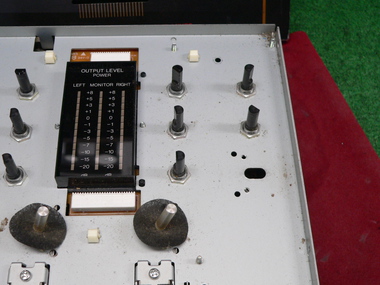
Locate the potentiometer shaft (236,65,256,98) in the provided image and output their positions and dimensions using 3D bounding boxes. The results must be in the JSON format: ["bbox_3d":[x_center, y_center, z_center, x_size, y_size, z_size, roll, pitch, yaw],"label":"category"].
[{"bbox_3d":[0.035,-0.037,0.318,0.012,0.021,0.012,-1,59,-2],"label":"potentiometer shaft"}]

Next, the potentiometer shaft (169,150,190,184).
[{"bbox_3d":[-0.006,0.012,0.287,0.012,0.021,0.012,-1,59,-2],"label":"potentiometer shaft"}]

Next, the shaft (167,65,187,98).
[{"bbox_3d":[-0.007,-0.036,0.317,0.012,0.021,0.012,-1,59,-2],"label":"shaft"}]

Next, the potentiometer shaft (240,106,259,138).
[{"bbox_3d":[0.036,-0.013,0.304,0.012,0.021,0.012,-1,59,-2],"label":"potentiometer shaft"}]

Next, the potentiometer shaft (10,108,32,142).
[{"bbox_3d":[-0.096,-0.011,0.299,0.012,0.021,0.012,-1,59,-2],"label":"potentiometer shaft"}]

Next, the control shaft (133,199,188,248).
[{"bbox_3d":[-0.015,0.037,0.271,0.029,0.023,0.028,-1,59,-2],"label":"control shaft"}]

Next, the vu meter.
[{"bbox_3d":[-0.051,-0.011,0.305,0.042,0.013,0.077,-1,59,-2],"label":"vu meter"}]

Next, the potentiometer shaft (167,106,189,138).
[{"bbox_3d":[-0.006,-0.012,0.302,0.012,0.021,0.012,-1,59,-2],"label":"potentiometer shaft"}]

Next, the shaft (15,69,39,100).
[{"bbox_3d":[-0.096,-0.035,0.313,0.012,0.021,0.012,-1,59,-2],"label":"shaft"}]

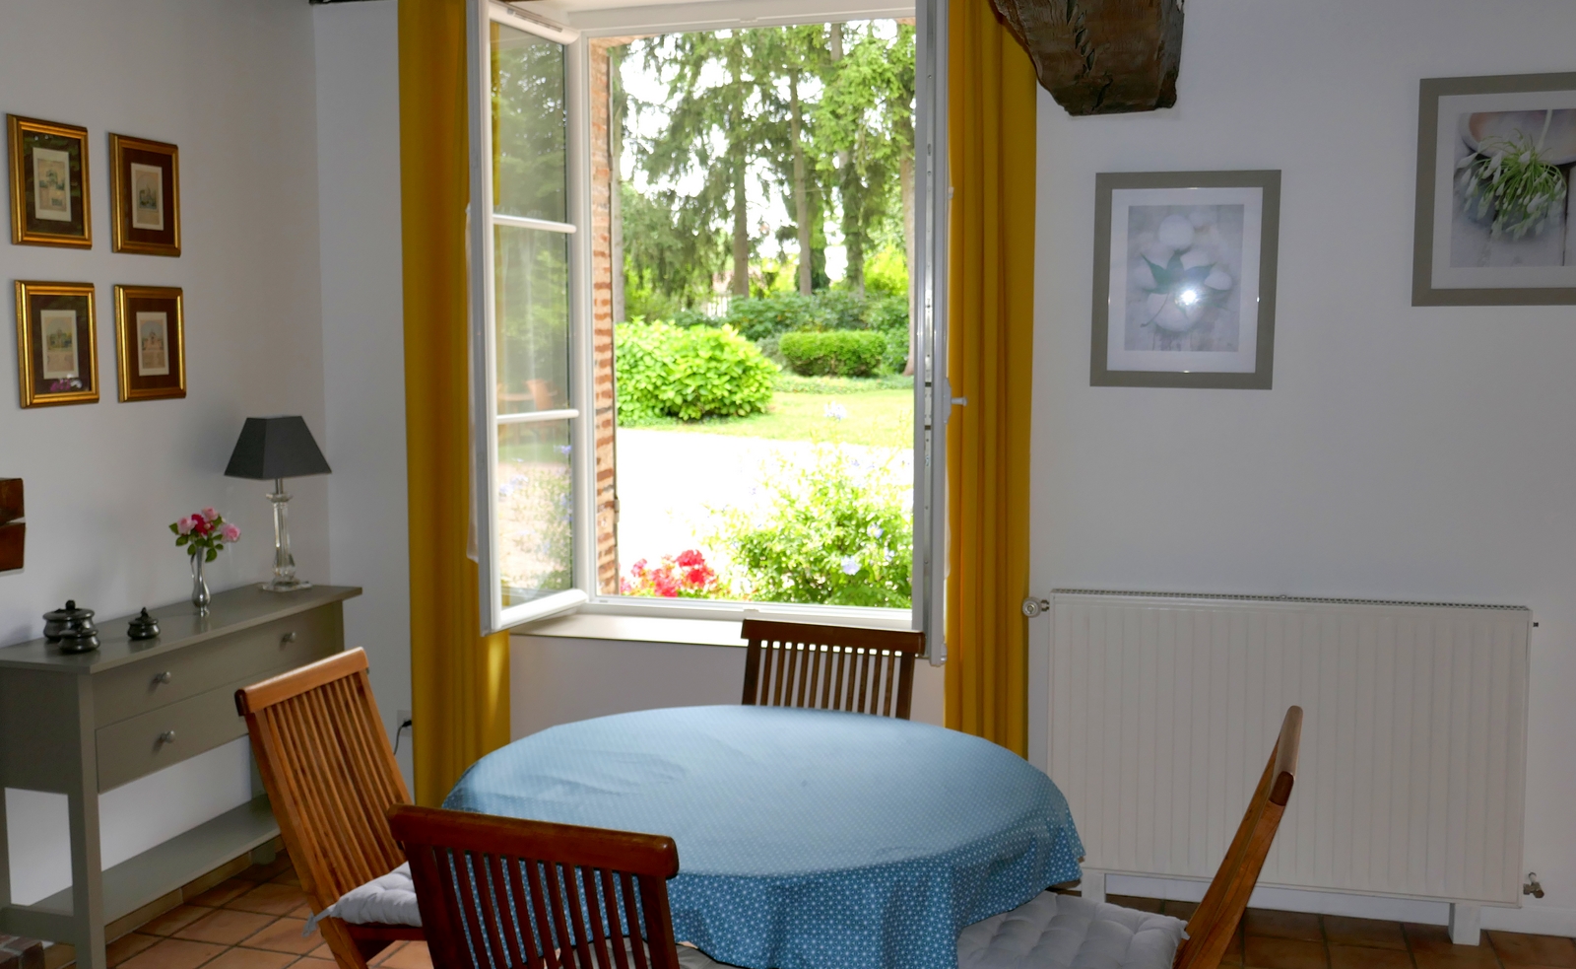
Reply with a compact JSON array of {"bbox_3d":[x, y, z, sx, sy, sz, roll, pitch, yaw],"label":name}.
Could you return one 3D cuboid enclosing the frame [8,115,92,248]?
[{"bbox_3d":[-1.838,-0.747,3.606,0.023,0.309,0.237,1,5,16],"label":"frame"}]

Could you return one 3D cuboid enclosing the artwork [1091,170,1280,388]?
[{"bbox_3d":[1.073,-0.551,3.914,0.479,0.580,0.022,2,6,16],"label":"artwork"}]

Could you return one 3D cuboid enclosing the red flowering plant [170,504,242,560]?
[{"bbox_3d":[-1.582,0.132,3.920,0.185,0.145,0.165,-2,6,-22],"label":"red flowering plant"}]

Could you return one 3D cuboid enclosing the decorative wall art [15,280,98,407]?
[{"bbox_3d":[-1.836,-0.353,3.641,0.023,0.309,0.237,1,5,16],"label":"decorative wall art"}]

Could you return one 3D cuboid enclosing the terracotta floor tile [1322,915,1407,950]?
[{"bbox_3d":[1.538,1.201,3.854,0.201,0.012,0.201,1,5,16],"label":"terracotta floor tile"}]

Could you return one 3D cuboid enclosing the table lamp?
[{"bbox_3d":[-1.509,0.058,4.287,0.220,0.510,0.220,4,6,40],"label":"table lamp"}]

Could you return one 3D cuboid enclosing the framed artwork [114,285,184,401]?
[{"bbox_3d":[-1.742,-0.385,3.959,0.023,0.309,0.237,1,5,16],"label":"framed artwork"}]

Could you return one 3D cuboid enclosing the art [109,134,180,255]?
[{"bbox_3d":[-1.717,-0.768,3.870,0.021,0.304,0.236,2,6,16],"label":"art"}]

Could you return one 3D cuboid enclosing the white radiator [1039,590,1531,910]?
[{"bbox_3d":[1.322,0.693,3.904,1.209,0.769,0.092,1,5,16],"label":"white radiator"}]

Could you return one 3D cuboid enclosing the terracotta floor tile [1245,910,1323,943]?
[{"bbox_3d":[1.335,1.194,3.920,0.199,0.012,0.196,2,6,16],"label":"terracotta floor tile"}]

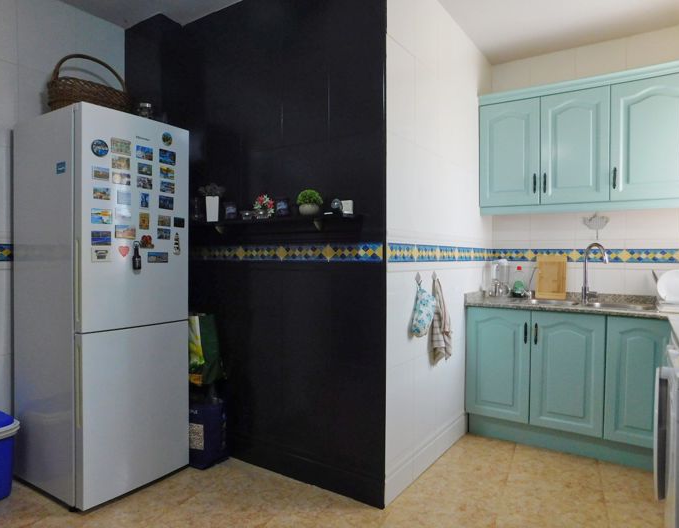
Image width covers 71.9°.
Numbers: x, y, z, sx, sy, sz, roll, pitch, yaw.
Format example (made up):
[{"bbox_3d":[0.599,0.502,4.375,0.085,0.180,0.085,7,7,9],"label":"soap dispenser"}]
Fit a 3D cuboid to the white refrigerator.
[{"bbox_3d":[-1.264,0.205,2.511,0.675,1.850,0.587,0,1,33],"label":"white refrigerator"}]

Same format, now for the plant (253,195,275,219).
[{"bbox_3d":[-0.398,-0.301,2.478,0.107,0.138,0.103,0,1,34],"label":"plant"}]

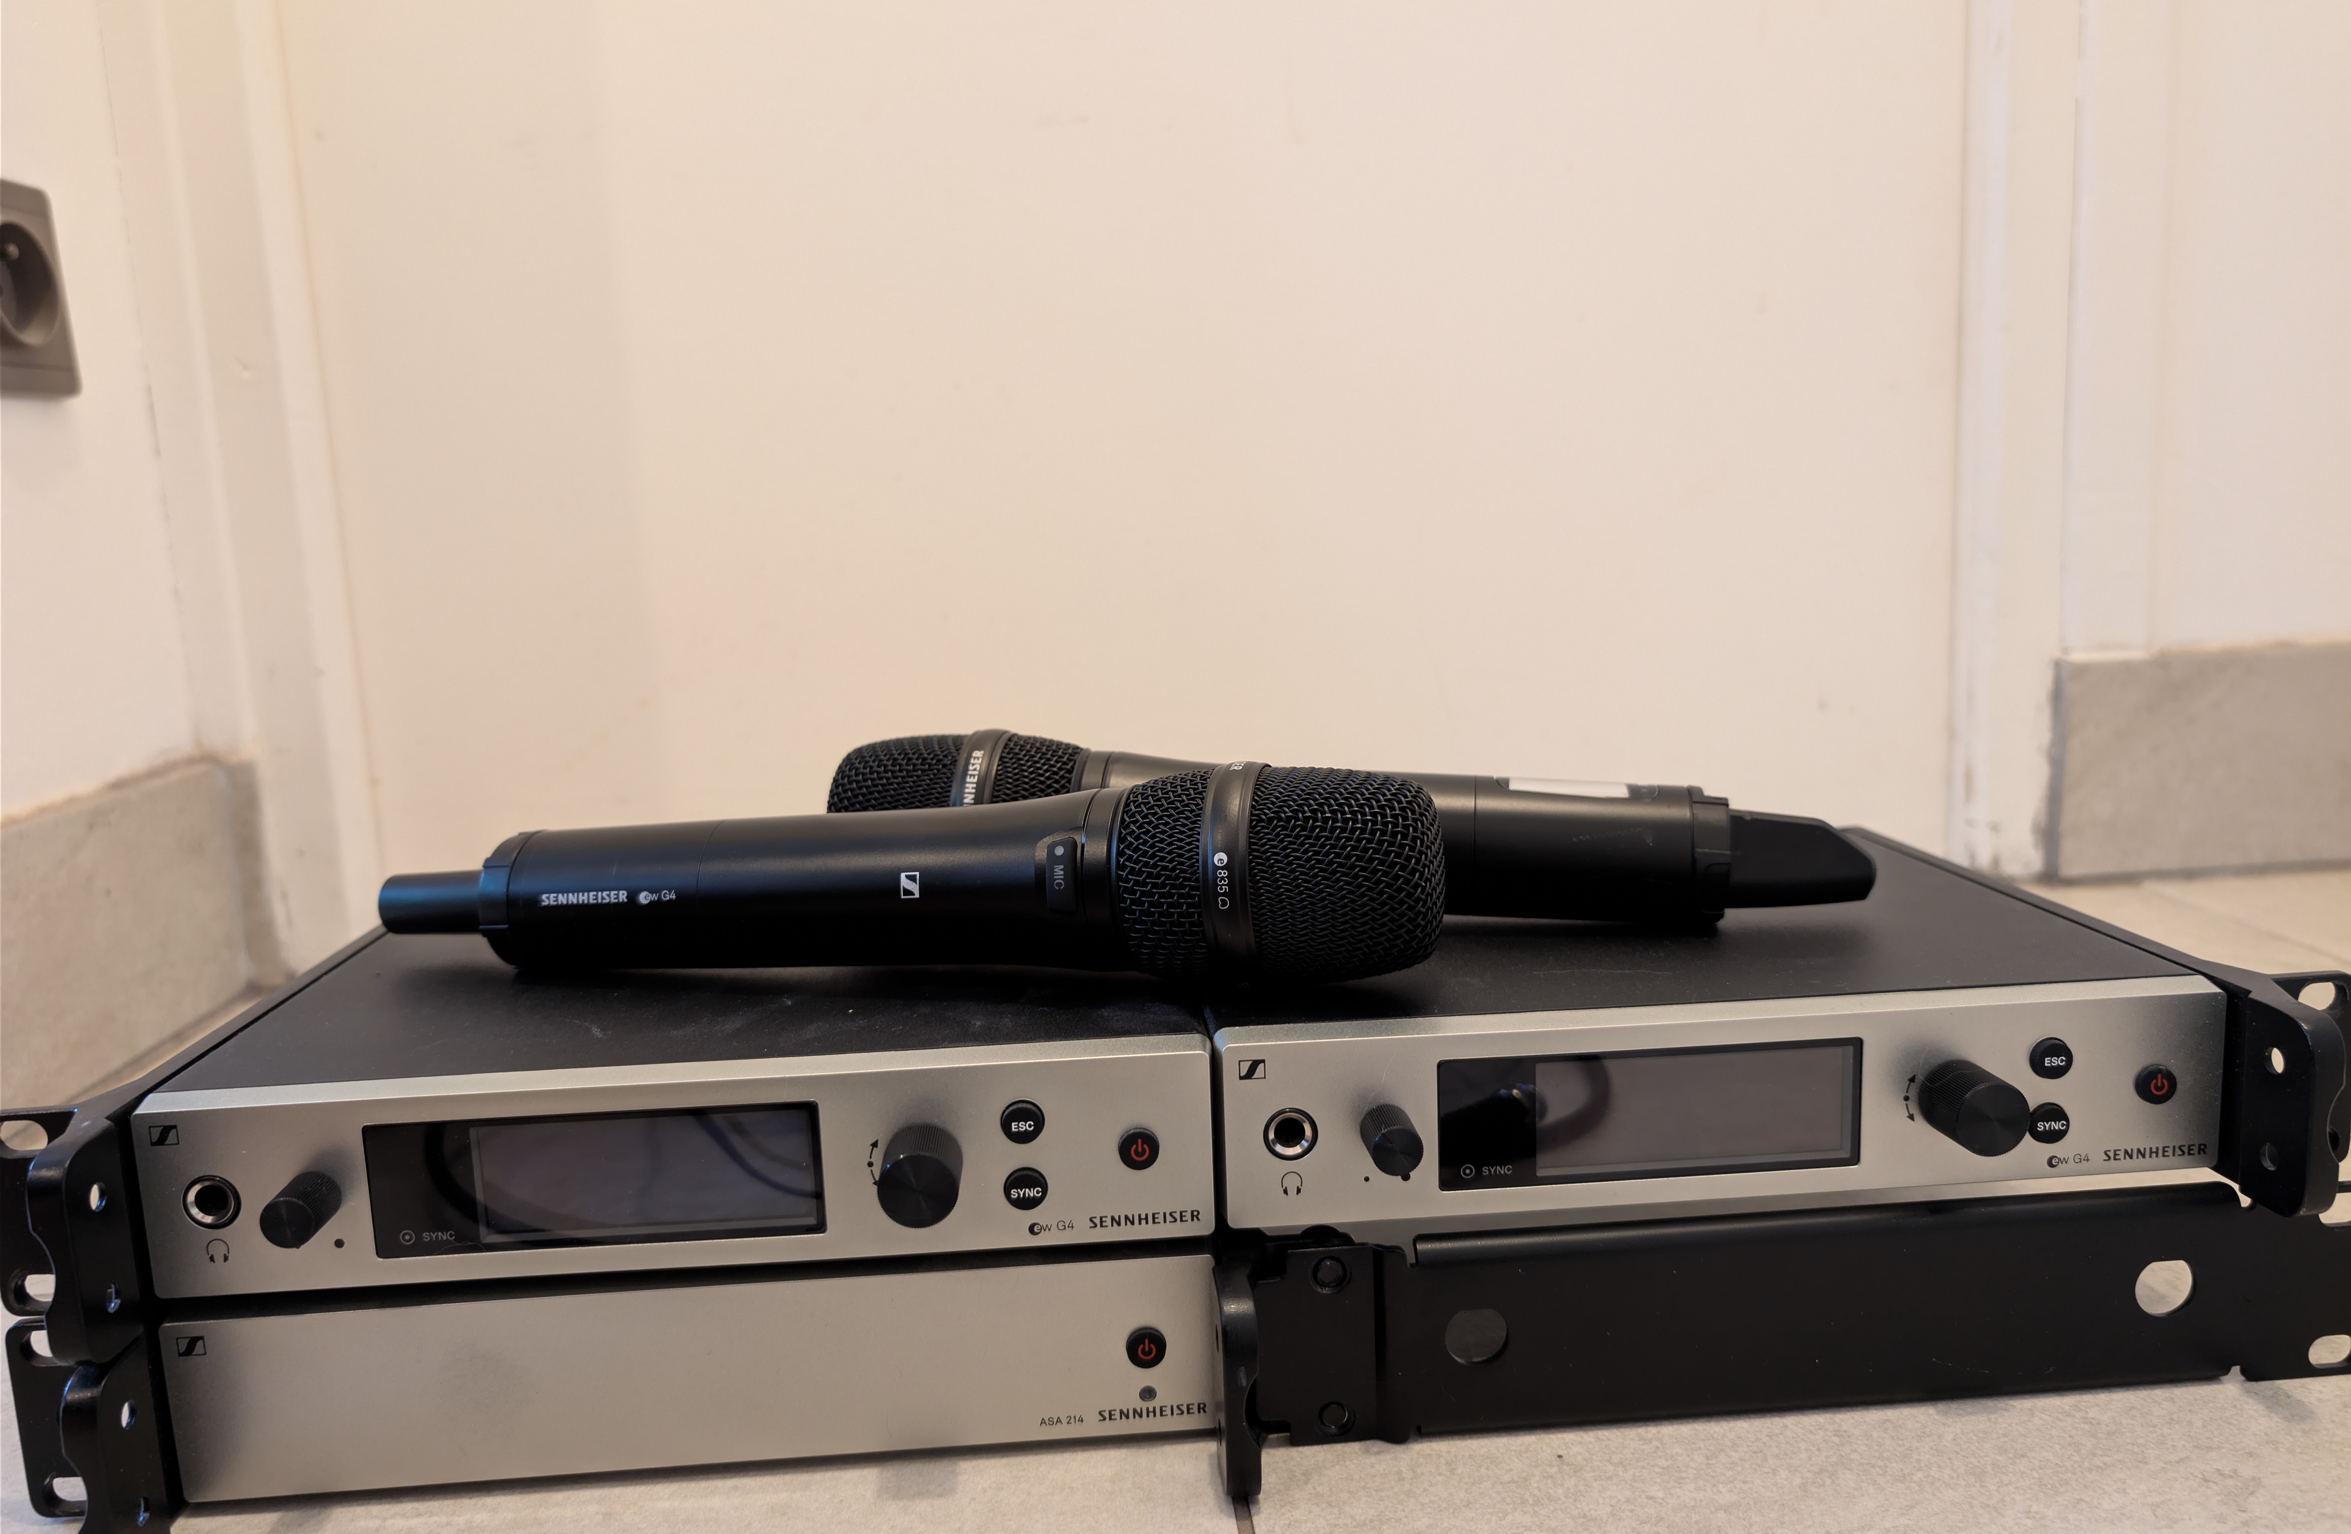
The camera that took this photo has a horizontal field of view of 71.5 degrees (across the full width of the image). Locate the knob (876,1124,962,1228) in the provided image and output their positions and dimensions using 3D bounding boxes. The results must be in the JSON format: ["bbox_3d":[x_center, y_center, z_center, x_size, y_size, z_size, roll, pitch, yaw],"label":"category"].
[{"bbox_3d":[-0.049,0.079,0.313,0.015,0.015,0.015,-3,8,-3],"label":"knob"}]

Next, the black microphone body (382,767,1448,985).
[{"bbox_3d":[-0.069,0.028,0.373,0.259,0.049,0.049,-3,0,15],"label":"black microphone body"}]

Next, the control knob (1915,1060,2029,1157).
[{"bbox_3d":[0.159,0.068,0.325,0.015,0.015,0.015,-3,8,-3],"label":"control knob"}]

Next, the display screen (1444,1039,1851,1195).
[{"bbox_3d":[0.096,0.070,0.329,0.087,0.027,0.004,-3,8,-3],"label":"display screen"}]

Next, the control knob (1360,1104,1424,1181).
[{"bbox_3d":[0.042,0.073,0.319,0.010,0.010,0.012,-3,8,-3],"label":"control knob"}]

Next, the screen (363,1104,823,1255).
[{"bbox_3d":[-0.112,0.080,0.318,0.087,0.027,0.004,-3,8,-3],"label":"screen"}]

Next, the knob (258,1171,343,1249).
[{"bbox_3d":[-0.165,0.084,0.308,0.010,0.010,0.012,-3,8,-3],"label":"knob"}]

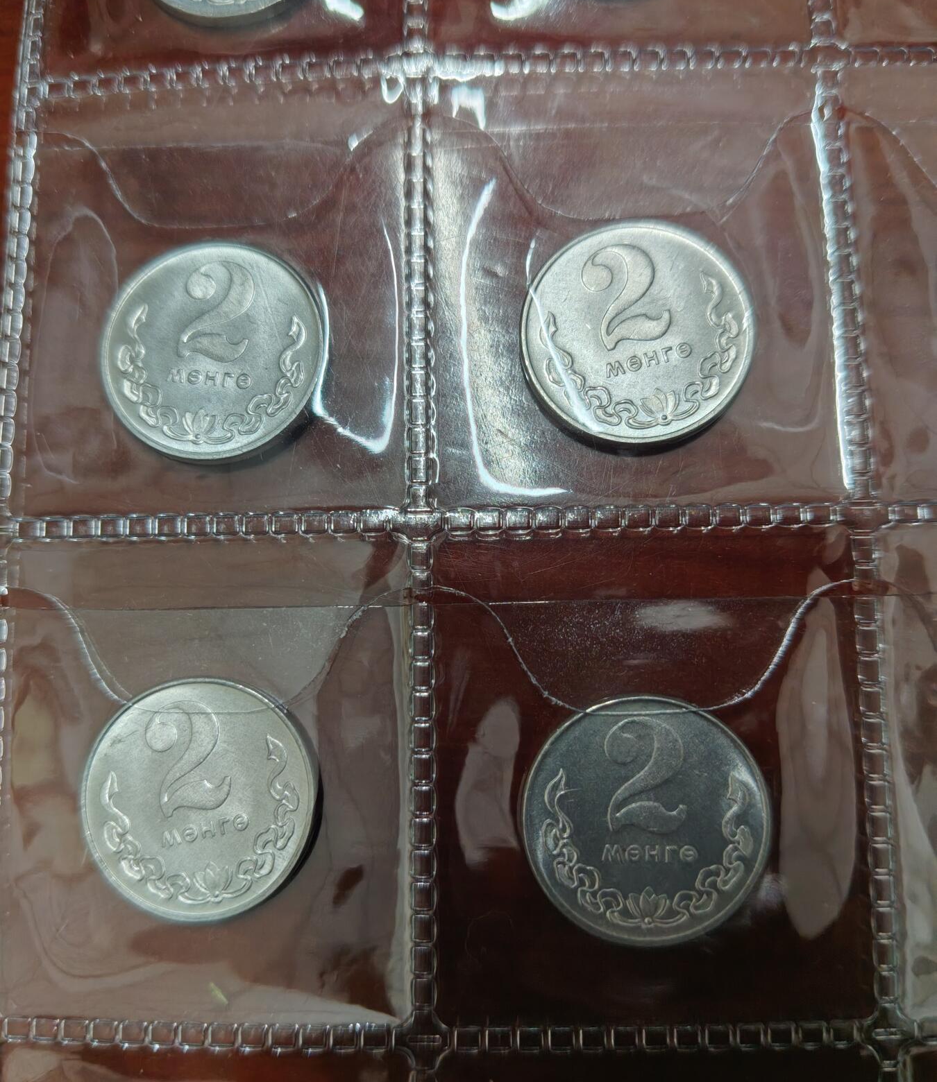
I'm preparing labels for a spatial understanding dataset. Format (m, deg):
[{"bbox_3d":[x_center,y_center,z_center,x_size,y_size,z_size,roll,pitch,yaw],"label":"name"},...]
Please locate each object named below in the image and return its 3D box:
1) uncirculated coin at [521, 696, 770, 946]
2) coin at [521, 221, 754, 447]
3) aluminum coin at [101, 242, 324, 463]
[{"bbox_3d":[0.014,0.023,0.077,0.020,0.001,0.020,0,84,3],"label":"uncirculated coin"},{"bbox_3d":[0.015,-0.018,0.082,0.020,0.001,0.020,-1,83,5],"label":"coin"},{"bbox_3d":[-0.023,-0.017,0.083,0.020,0.001,0.020,3,83,5],"label":"aluminum coin"}]

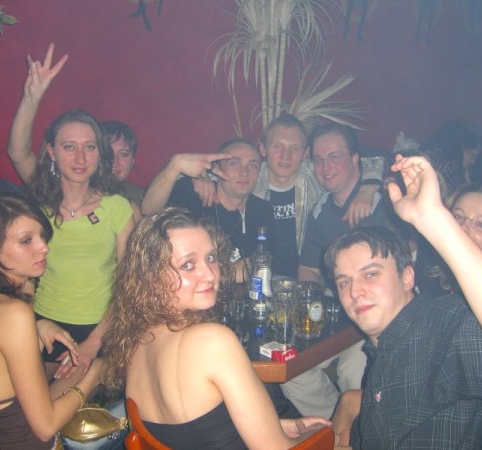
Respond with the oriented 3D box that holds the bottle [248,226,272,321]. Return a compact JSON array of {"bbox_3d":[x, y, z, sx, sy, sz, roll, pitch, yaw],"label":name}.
[{"bbox_3d":[0.067,0.154,2.117,0.073,0.296,0.073,5,11,26],"label":"bottle"}]

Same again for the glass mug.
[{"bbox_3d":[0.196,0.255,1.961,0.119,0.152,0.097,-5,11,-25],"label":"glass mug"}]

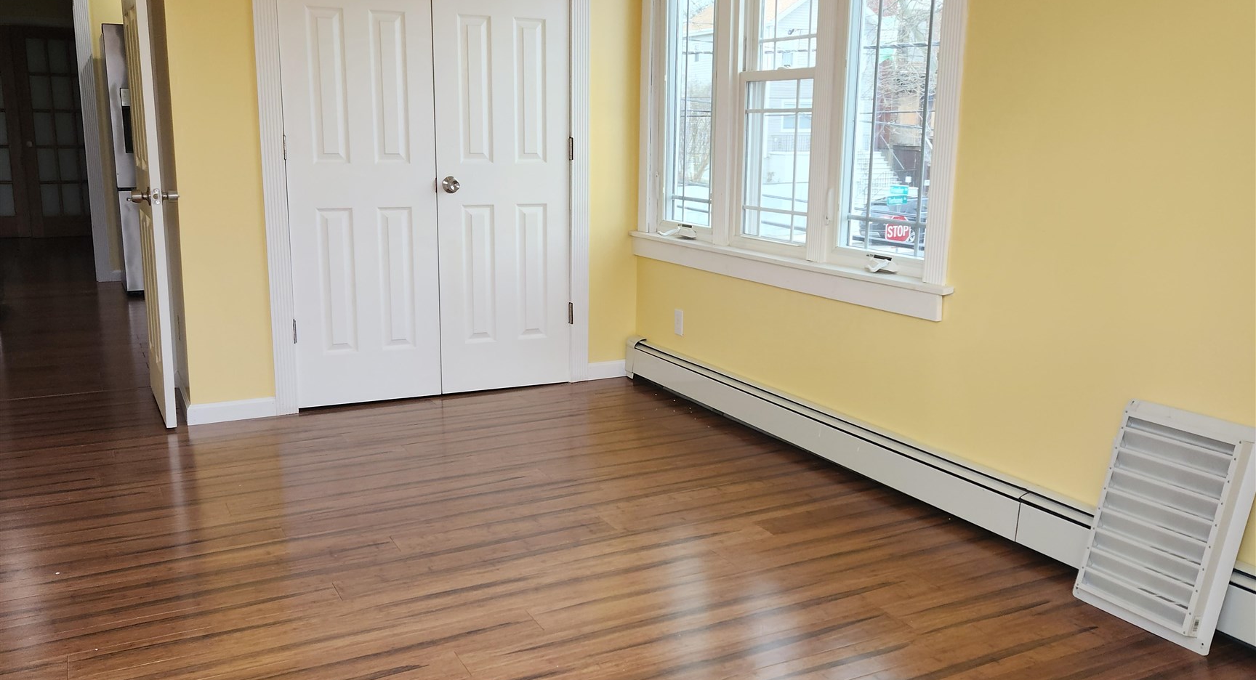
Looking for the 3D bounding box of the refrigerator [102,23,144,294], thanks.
[{"bbox_3d":[-3.243,-1.283,8.090,0.910,1.803,0.890,-5,12,-26],"label":"refrigerator"}]

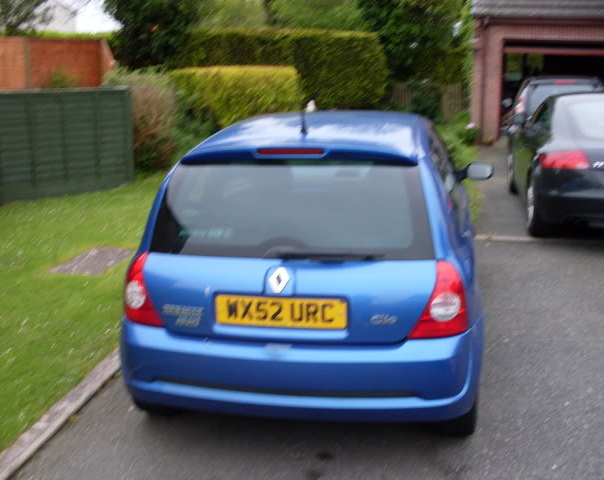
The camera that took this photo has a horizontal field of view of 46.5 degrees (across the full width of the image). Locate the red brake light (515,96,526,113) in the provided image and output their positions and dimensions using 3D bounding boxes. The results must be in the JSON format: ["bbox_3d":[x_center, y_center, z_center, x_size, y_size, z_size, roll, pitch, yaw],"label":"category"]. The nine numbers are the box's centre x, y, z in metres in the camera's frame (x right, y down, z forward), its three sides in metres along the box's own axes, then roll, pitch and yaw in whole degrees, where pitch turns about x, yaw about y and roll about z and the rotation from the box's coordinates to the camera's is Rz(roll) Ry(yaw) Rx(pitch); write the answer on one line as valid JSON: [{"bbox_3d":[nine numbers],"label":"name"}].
[{"bbox_3d":[3.545,-2.182,11.400,0.180,0.320,0.200,3,14,13],"label":"red brake light"}]

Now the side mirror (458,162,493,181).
[{"bbox_3d":[1.103,-0.433,4.486,0.210,0.120,0.120,1,15,9],"label":"side mirror"}]

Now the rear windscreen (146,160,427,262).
[{"bbox_3d":[-0.046,-0.135,2.912,1.170,0.440,0.100,1,-21,9],"label":"rear windscreen"}]

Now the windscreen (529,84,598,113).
[{"bbox_3d":[4.296,-2.267,11.500,1.200,0.520,0.120,3,-11,13],"label":"windscreen"}]

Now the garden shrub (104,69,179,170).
[{"bbox_3d":[-2.376,-1.784,10.400,1.150,1.550,1.100,-2,14,-10],"label":"garden shrub"}]

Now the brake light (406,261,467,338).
[{"bbox_3d":[0.543,0.235,2.755,0.250,0.300,0.200,1,15,7],"label":"brake light"}]

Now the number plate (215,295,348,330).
[{"bbox_3d":[-0.082,0.281,2.749,0.520,0.111,0.012,1,6,9],"label":"number plate"}]

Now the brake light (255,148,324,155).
[{"bbox_3d":[-0.043,-0.361,2.891,0.280,0.030,0.040,1,15,9],"label":"brake light"}]

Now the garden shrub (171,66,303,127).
[{"bbox_3d":[-1.137,-2.318,12.200,2.300,1.450,1.200,2,14,8],"label":"garden shrub"}]

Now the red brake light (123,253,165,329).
[{"bbox_3d":[-0.672,0.205,2.945,0.250,0.300,0.200,2,15,11],"label":"red brake light"}]

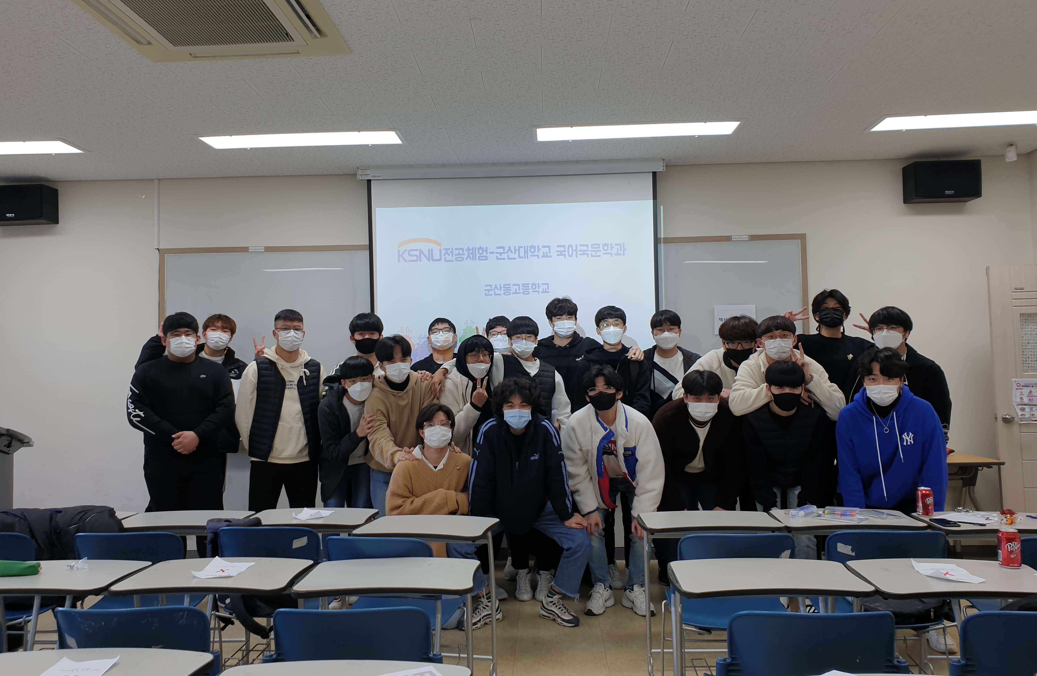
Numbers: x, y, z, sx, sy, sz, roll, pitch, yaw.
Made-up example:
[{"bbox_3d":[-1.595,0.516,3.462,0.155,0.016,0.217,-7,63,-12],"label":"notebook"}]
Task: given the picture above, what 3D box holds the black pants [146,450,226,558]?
[{"bbox_3d":[-1.853,1.112,4.318,0.430,0.960,0.300,-1,-1,-10],"label":"black pants"}]

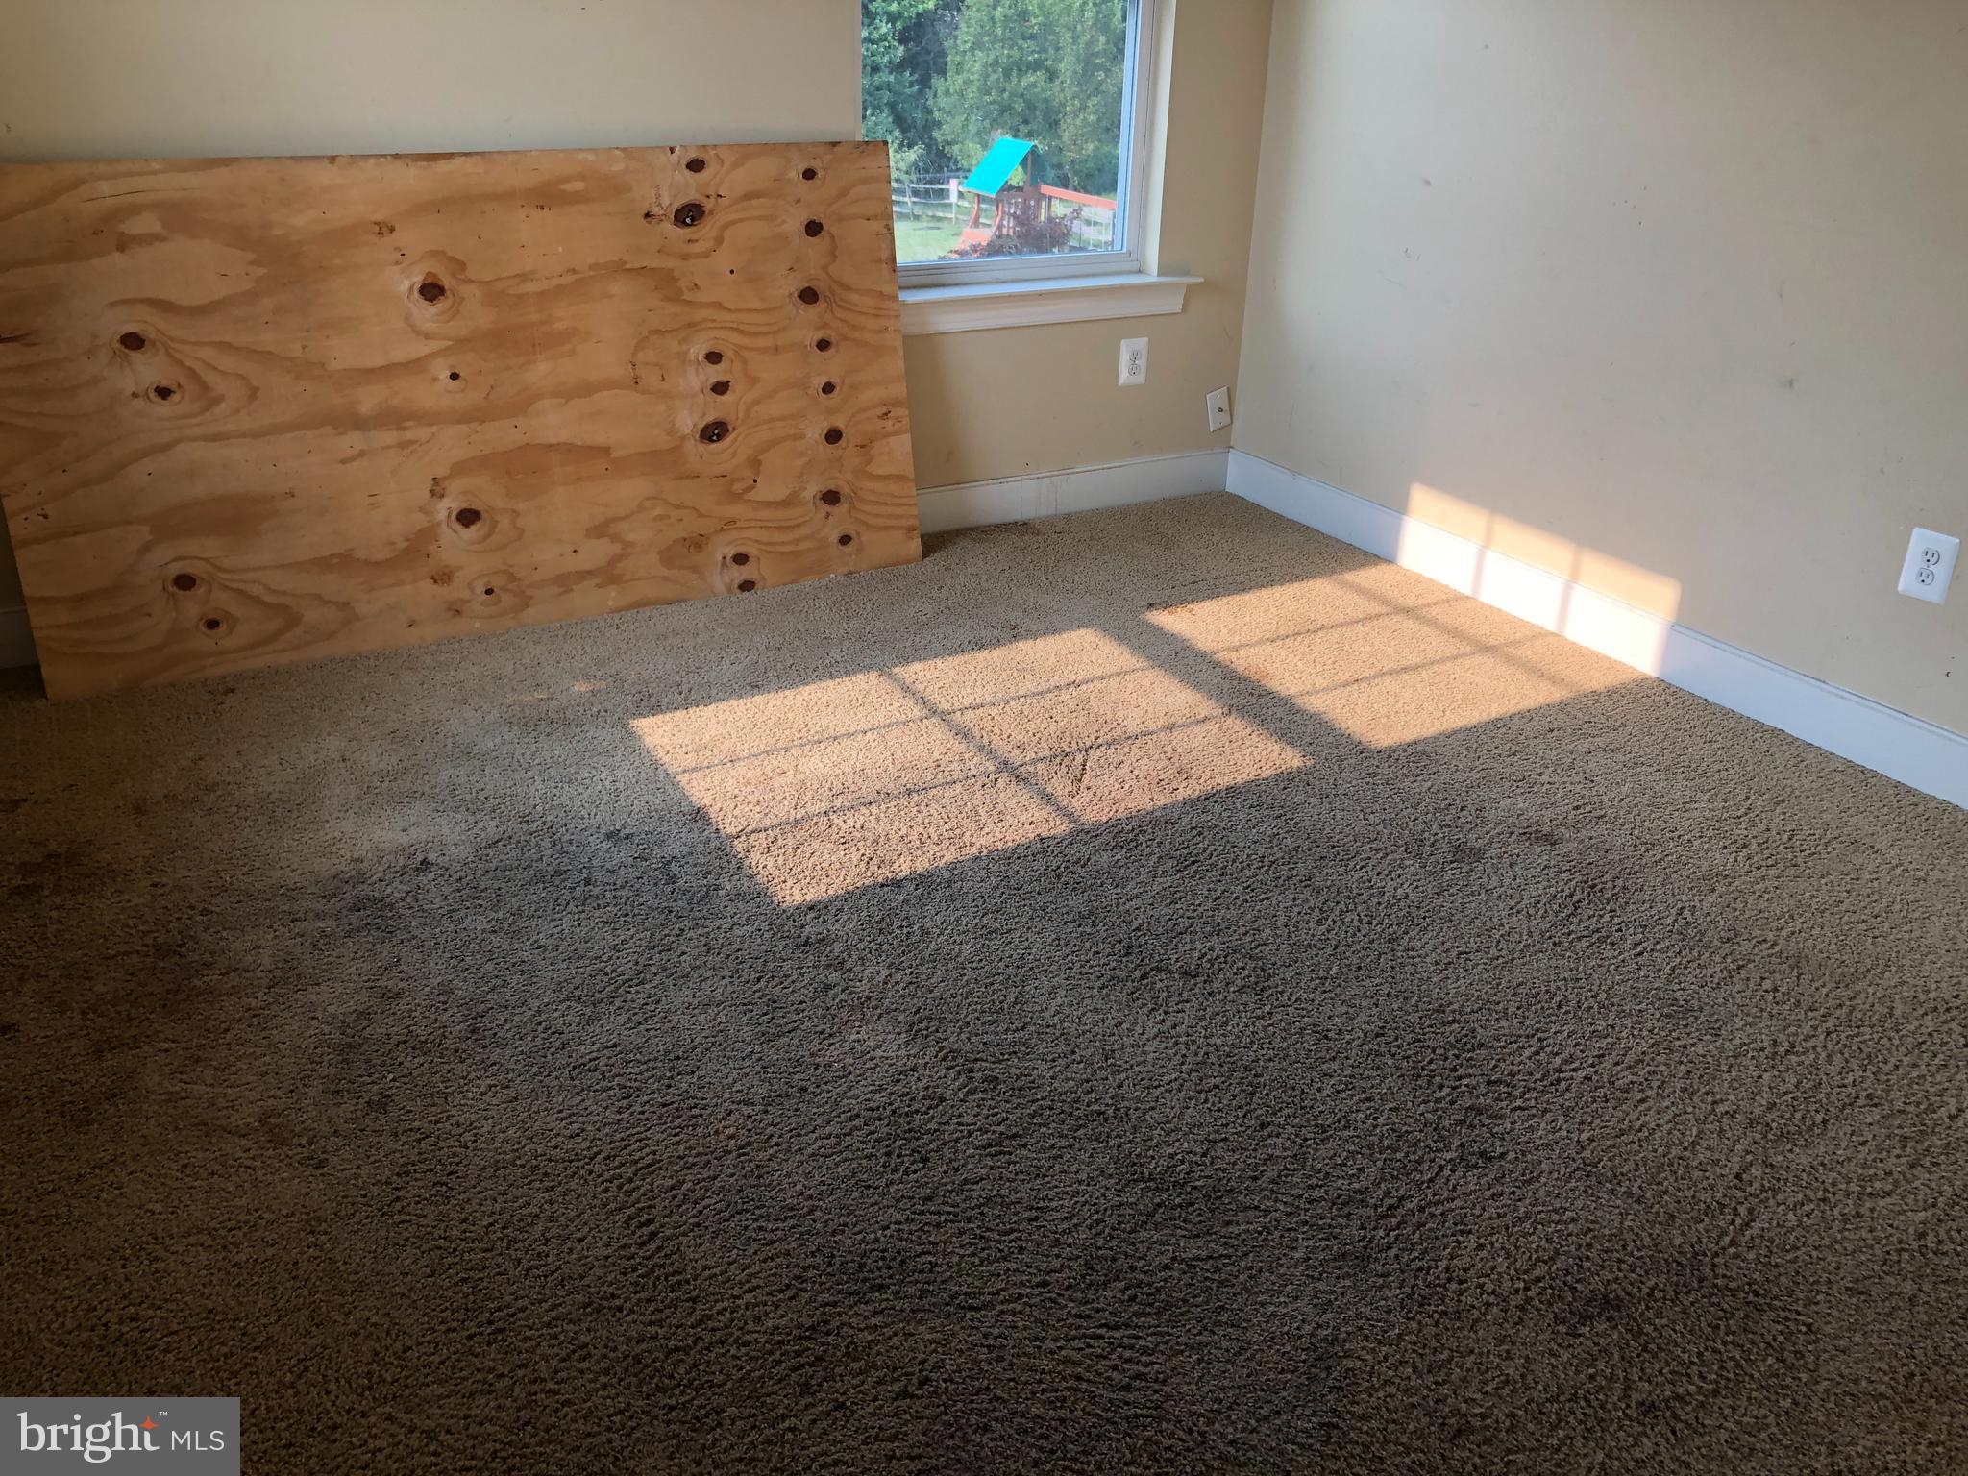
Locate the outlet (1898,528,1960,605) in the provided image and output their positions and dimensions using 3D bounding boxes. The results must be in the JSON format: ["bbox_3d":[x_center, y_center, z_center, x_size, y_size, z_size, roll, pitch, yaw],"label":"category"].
[{"bbox_3d":[1.742,-0.315,2.935,0.010,0.124,0.082,-13,29,-28],"label":"outlet"}]

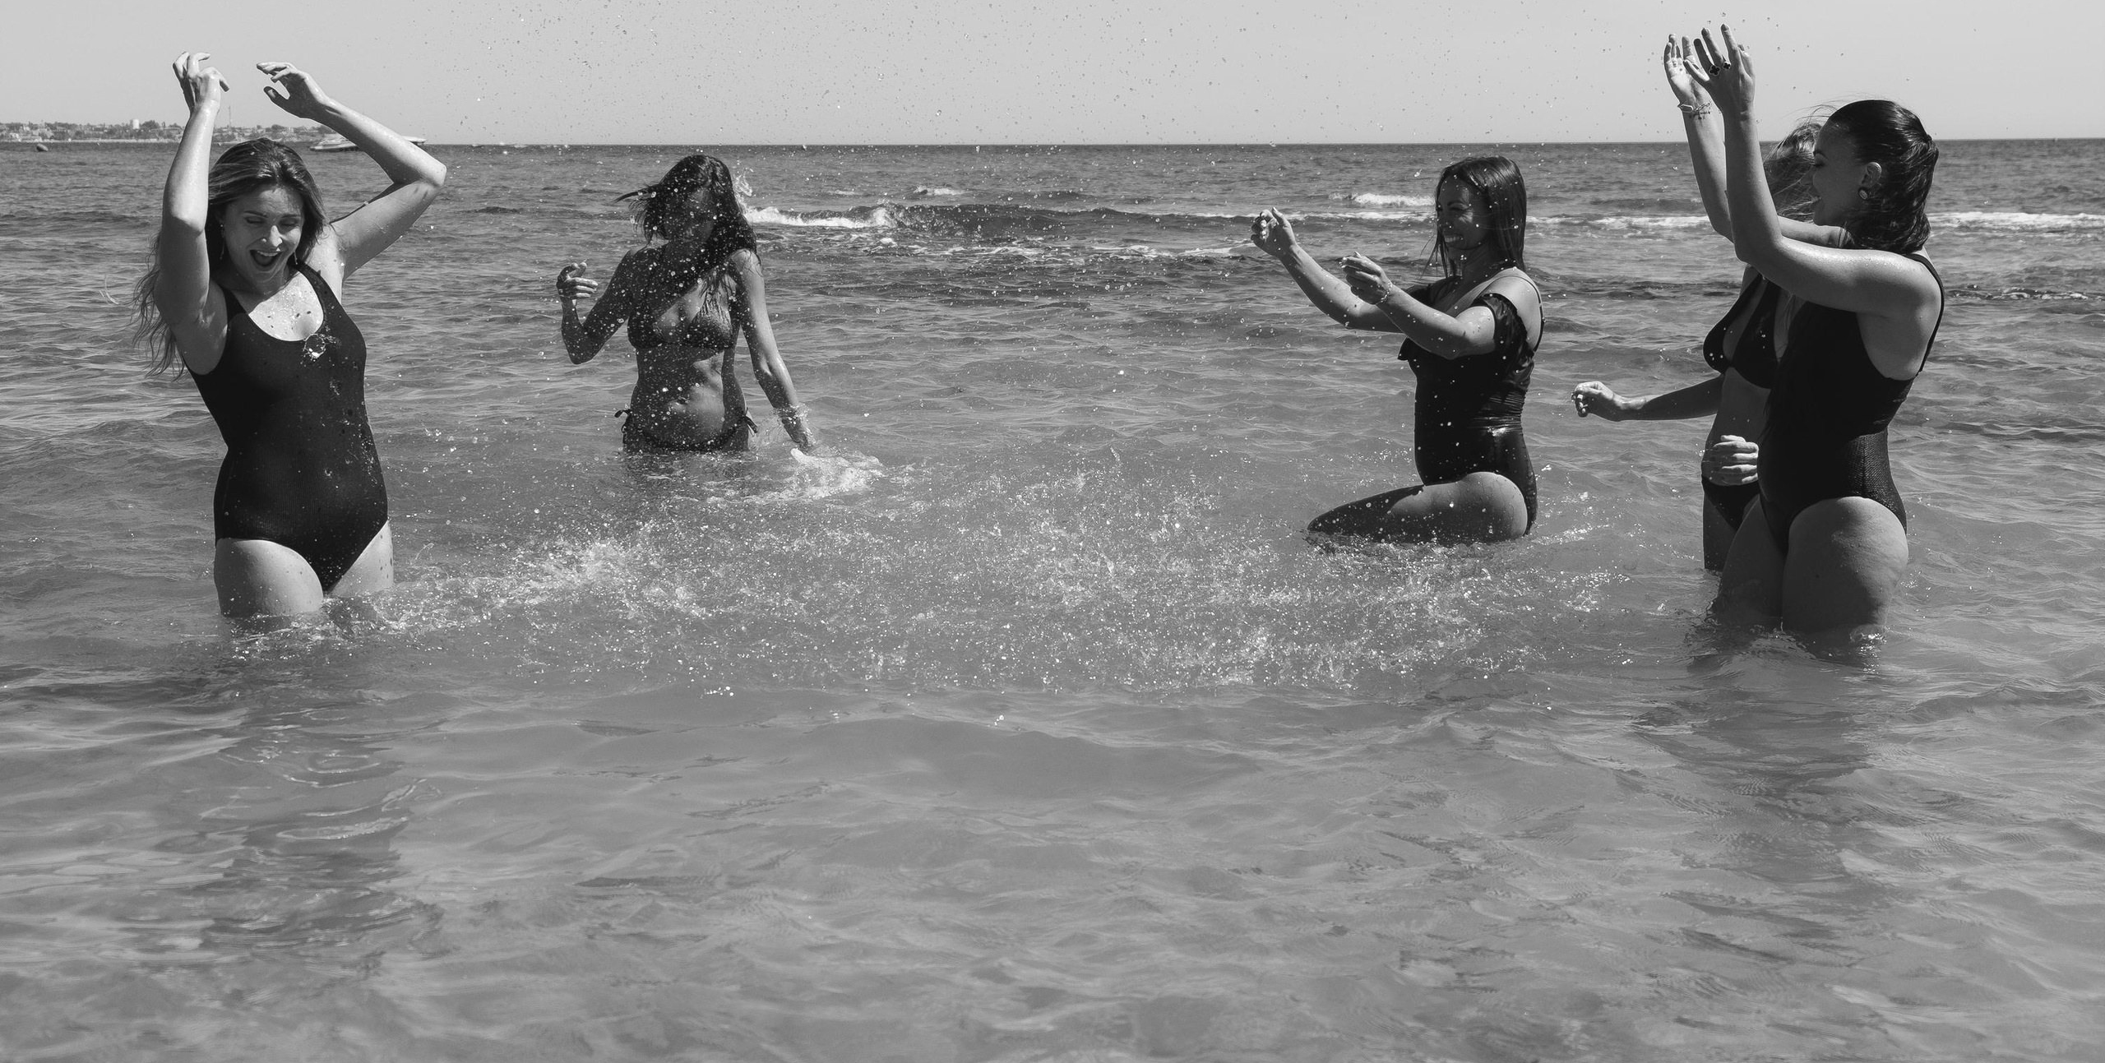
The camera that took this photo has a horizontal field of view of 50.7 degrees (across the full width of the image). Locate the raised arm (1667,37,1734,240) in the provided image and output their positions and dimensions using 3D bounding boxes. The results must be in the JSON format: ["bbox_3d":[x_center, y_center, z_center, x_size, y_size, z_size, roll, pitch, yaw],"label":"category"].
[{"bbox_3d":[1.335,-0.805,4.580,0.130,0.430,0.130,-14,11,-26],"label":"raised arm"}]

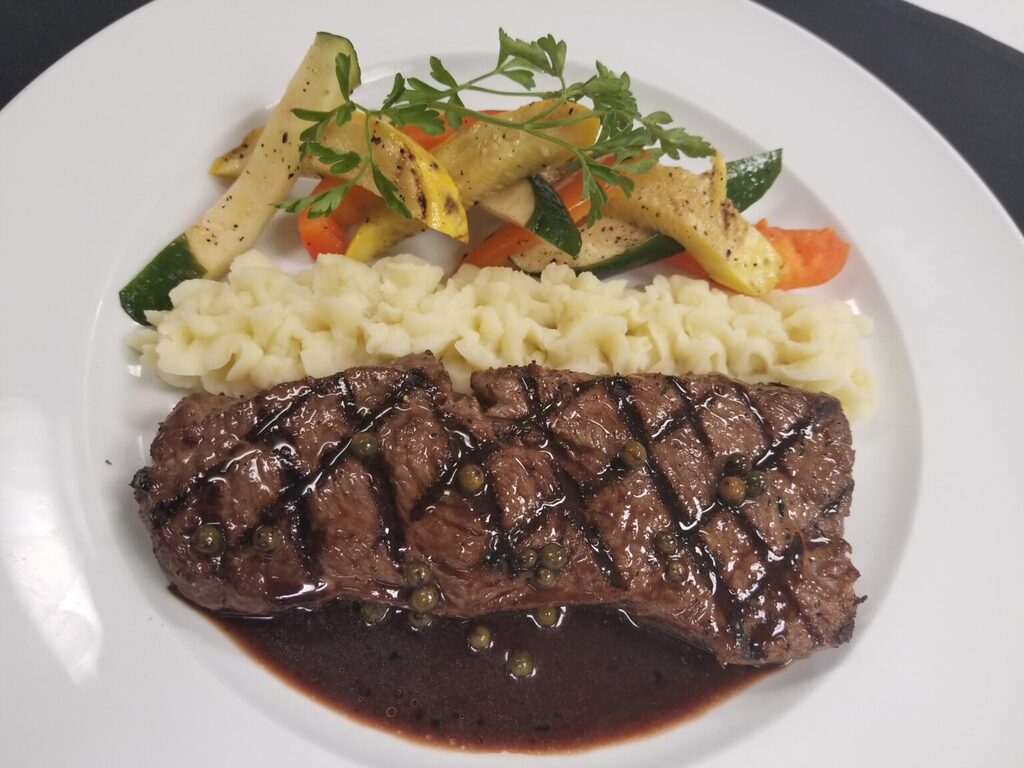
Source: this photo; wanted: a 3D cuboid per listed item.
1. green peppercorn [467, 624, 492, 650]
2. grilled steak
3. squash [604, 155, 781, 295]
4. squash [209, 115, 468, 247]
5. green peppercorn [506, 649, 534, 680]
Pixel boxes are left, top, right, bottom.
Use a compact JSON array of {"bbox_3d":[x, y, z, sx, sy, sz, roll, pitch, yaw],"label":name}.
[{"bbox_3d":[-0.007,0.056,0.170,0.005,0.005,0.005,3,63,-6],"label":"green peppercorn"},{"bbox_3d":[0.000,0.026,0.176,0.159,0.022,0.063,6,63,-4],"label":"grilled steak"},{"bbox_3d":[0.050,-0.044,0.213,0.053,0.019,0.022,30,63,-5],"label":"squash"},{"bbox_3d":[-0.046,-0.054,0.207,0.074,0.020,0.024,17,62,11],"label":"squash"},{"bbox_3d":[0.002,0.061,0.168,0.005,0.005,0.005,3,63,-6],"label":"green peppercorn"}]

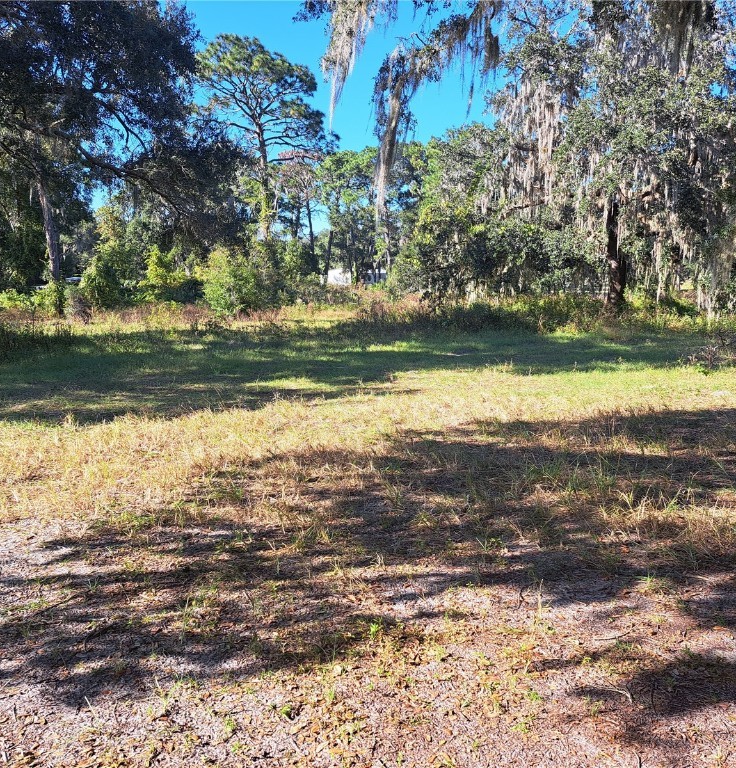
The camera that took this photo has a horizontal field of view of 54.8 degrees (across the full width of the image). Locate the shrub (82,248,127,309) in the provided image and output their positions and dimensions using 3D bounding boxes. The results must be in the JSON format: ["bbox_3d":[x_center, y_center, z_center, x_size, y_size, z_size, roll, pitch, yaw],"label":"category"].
[{"bbox_3d":[-10.503,-4.185,28.300,1.800,2.450,1.700,0,9,0],"label":"shrub"}]

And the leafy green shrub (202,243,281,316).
[{"bbox_3d":[-4.811,-3.936,27.000,2.900,2.800,2.600,0,9,0],"label":"leafy green shrub"}]

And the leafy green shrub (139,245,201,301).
[{"bbox_3d":[-8.248,-4.508,29.500,2.550,2.450,2.200,0,9,0],"label":"leafy green shrub"}]

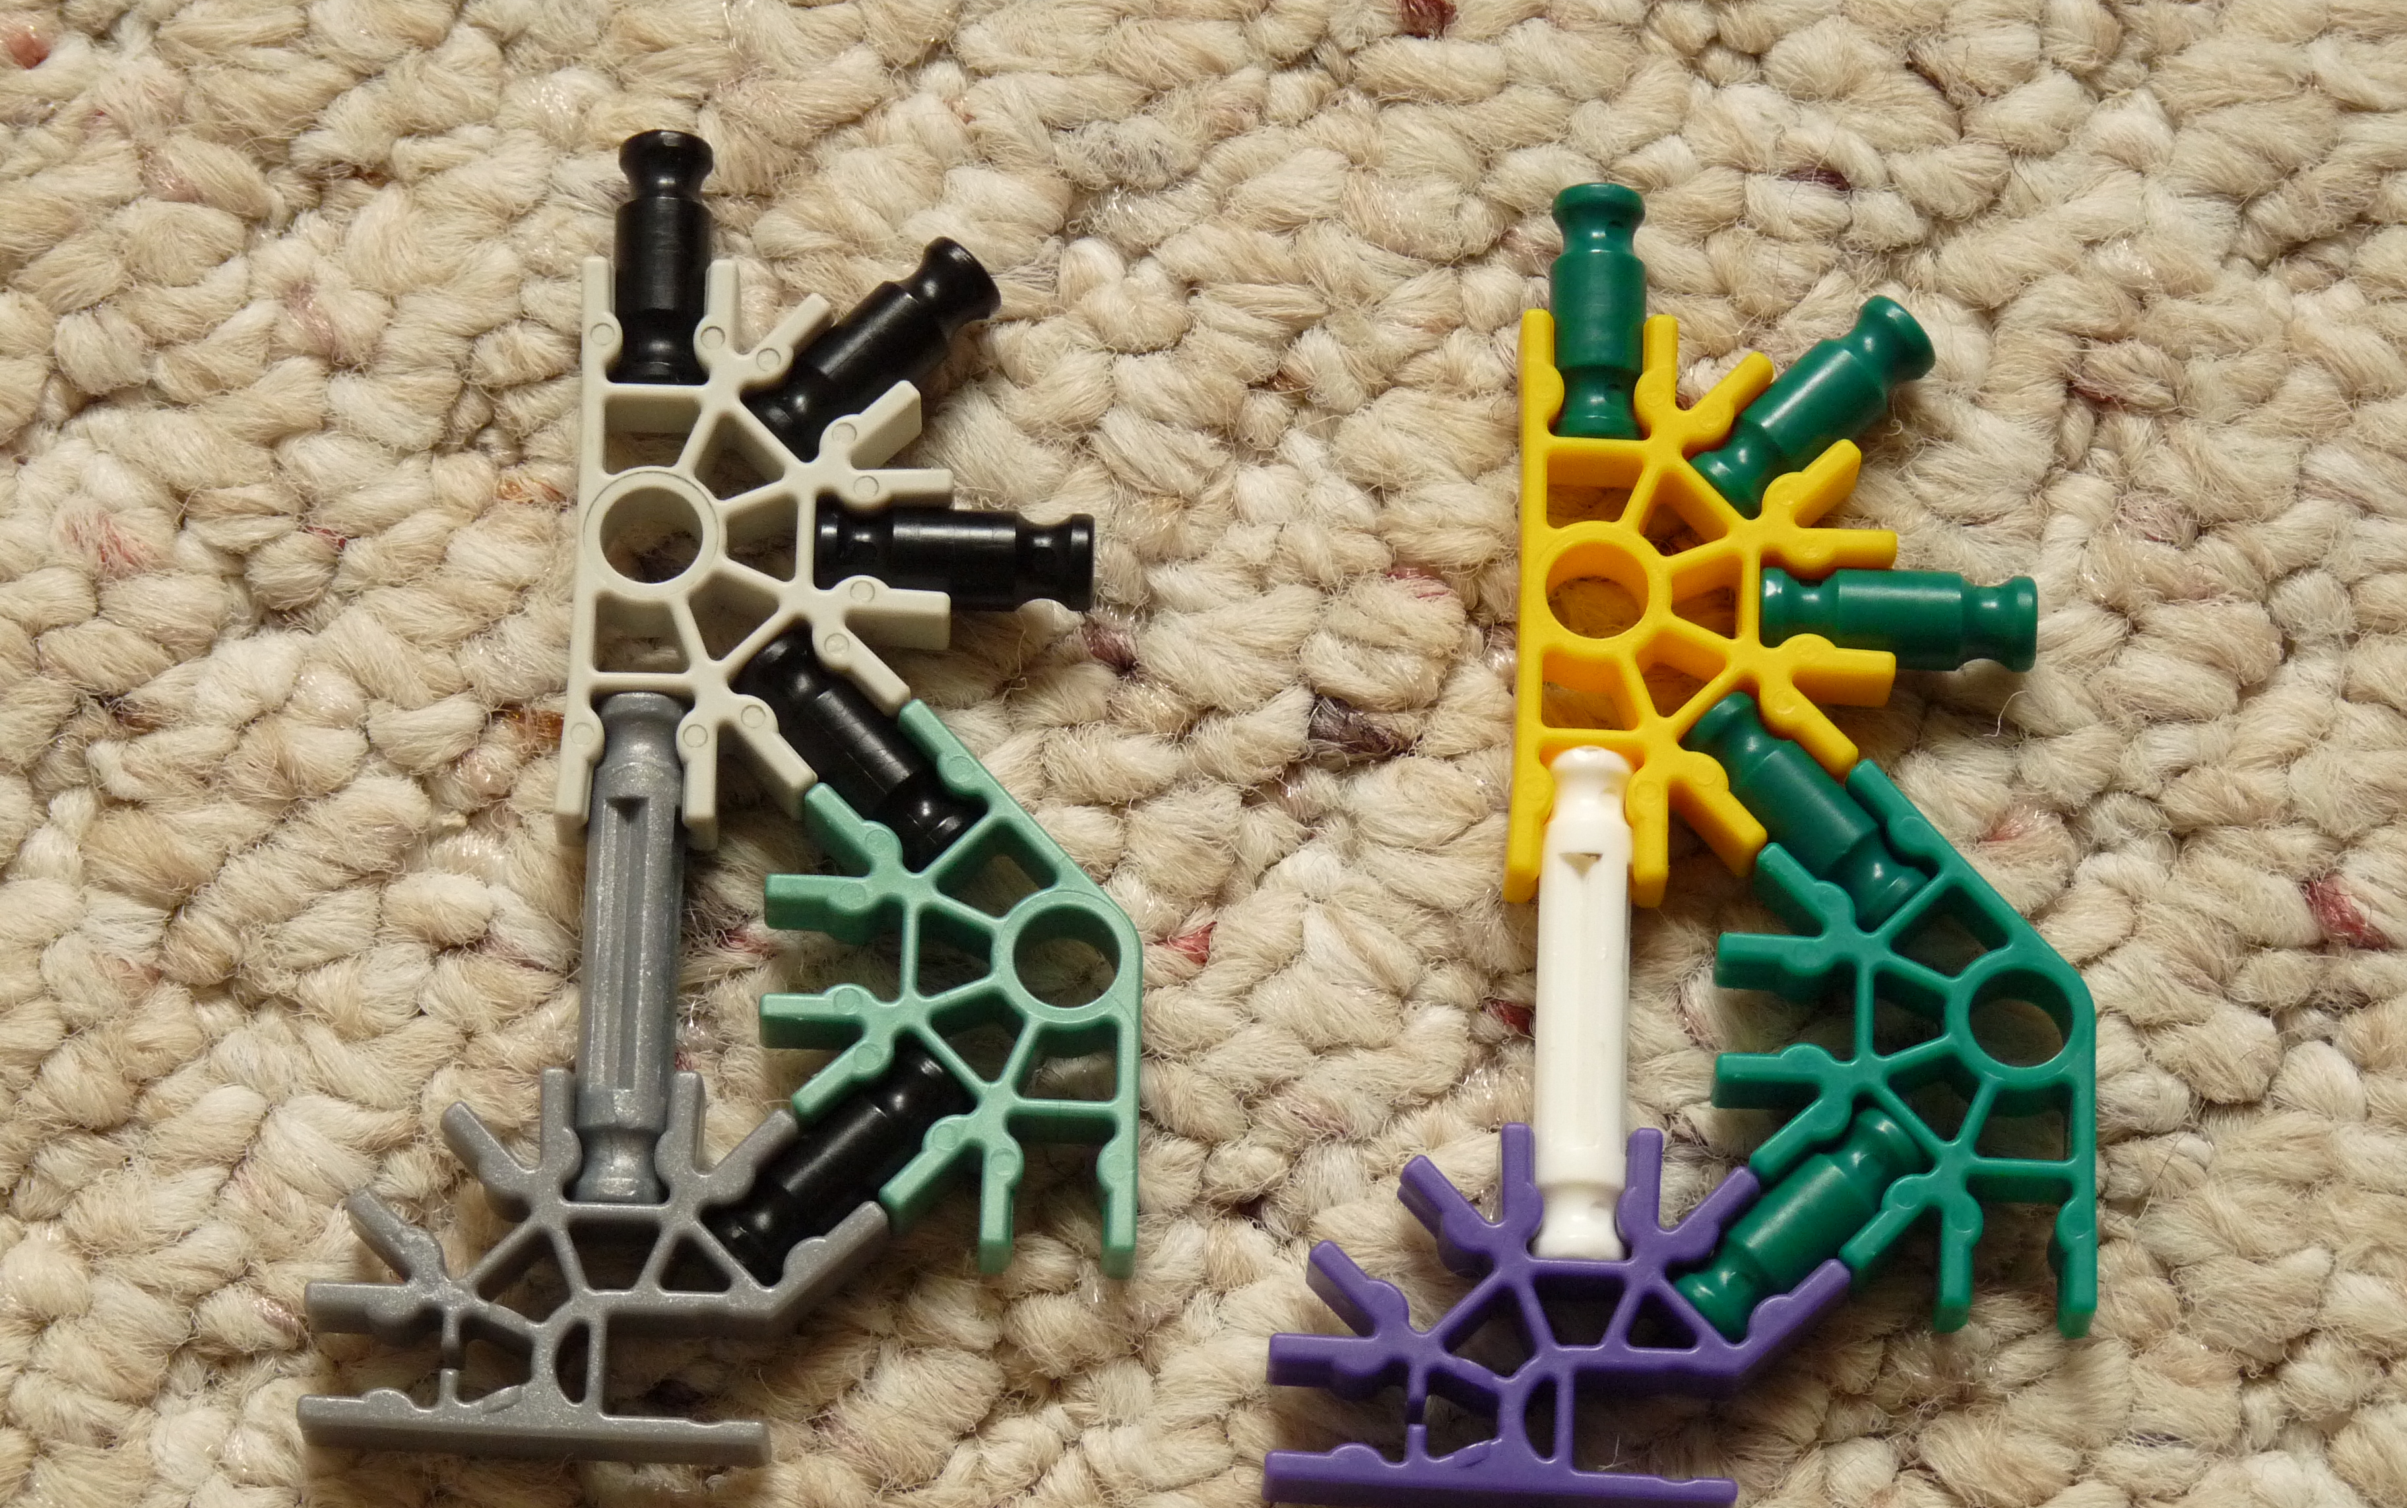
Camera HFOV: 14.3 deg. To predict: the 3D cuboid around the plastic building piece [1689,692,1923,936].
[{"bbox_3d":[0.037,0.004,0.591,0.006,0.006,0.017,-42,76,-14],"label":"plastic building piece"}]

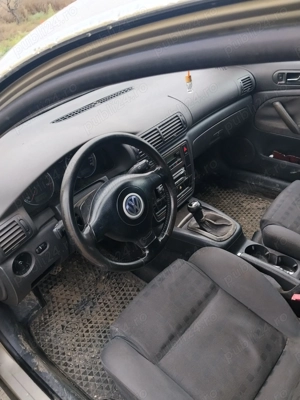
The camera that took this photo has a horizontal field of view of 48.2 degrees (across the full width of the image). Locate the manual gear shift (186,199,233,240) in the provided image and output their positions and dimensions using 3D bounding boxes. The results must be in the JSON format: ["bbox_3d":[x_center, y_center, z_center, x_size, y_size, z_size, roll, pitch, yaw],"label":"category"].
[{"bbox_3d":[0.231,0.065,1.258,0.185,0.120,0.130,28,46,31],"label":"manual gear shift"}]

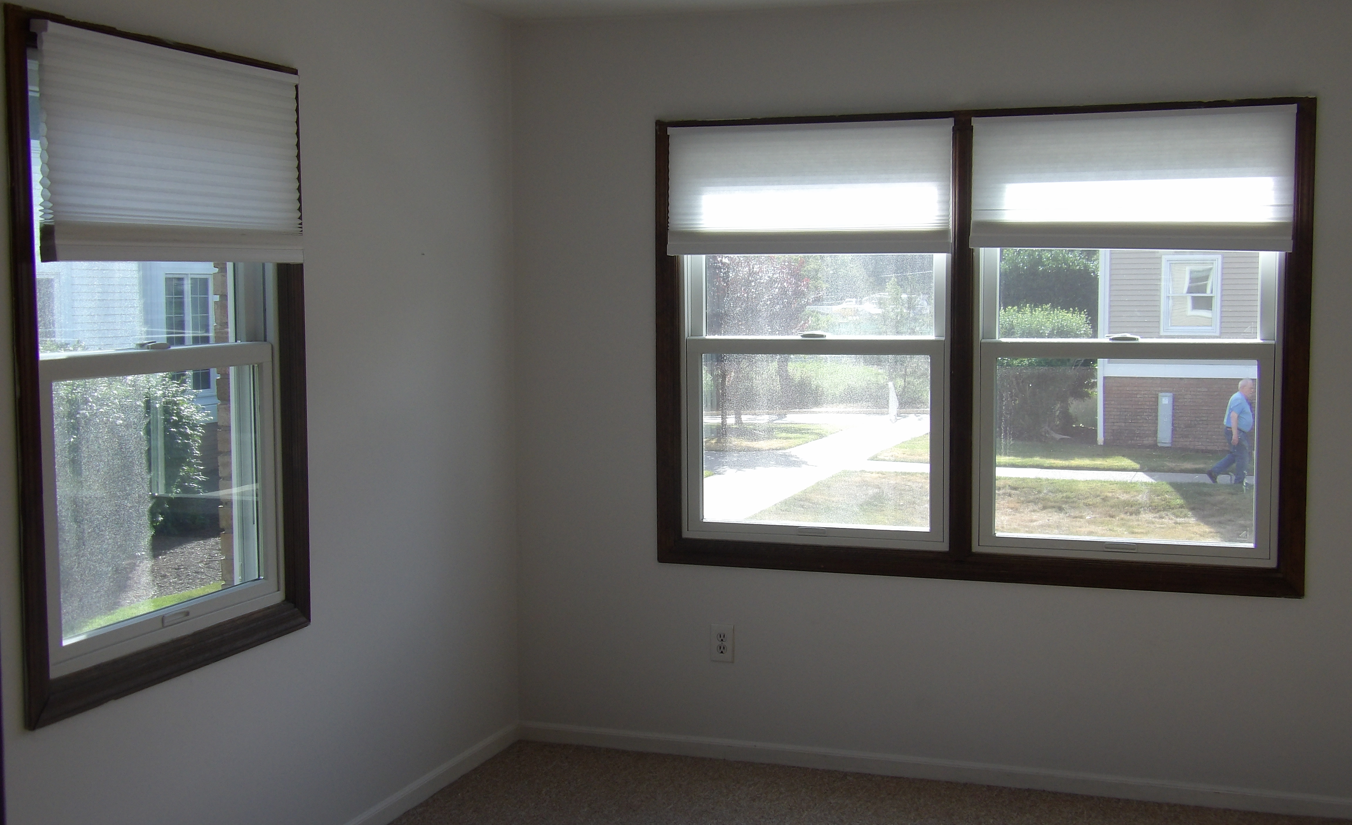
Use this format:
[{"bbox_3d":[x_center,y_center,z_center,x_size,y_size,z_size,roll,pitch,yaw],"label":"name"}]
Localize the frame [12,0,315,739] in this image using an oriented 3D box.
[{"bbox_3d":[-1.128,-0.116,3.396,0.095,1.400,1.005,1,4,18],"label":"frame"}]

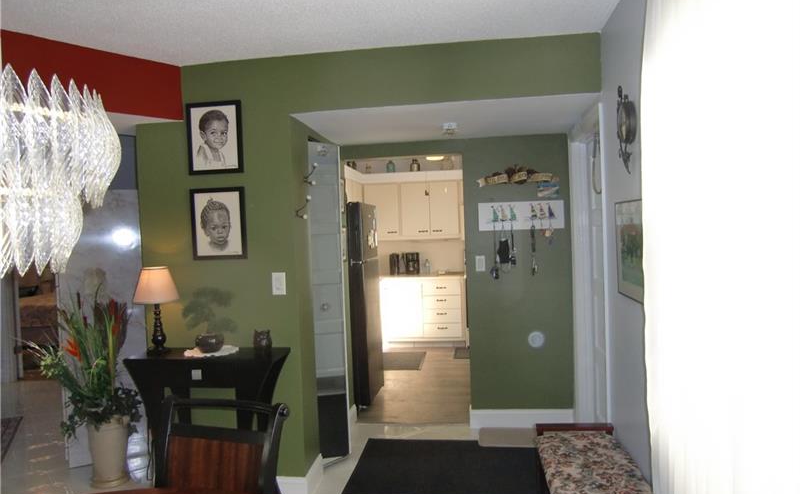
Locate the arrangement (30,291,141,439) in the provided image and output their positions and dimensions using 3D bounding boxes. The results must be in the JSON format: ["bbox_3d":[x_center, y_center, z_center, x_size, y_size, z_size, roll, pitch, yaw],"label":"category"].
[{"bbox_3d":[-1.910,0.720,3.368,0.580,0.915,0.480,-3,2,-30],"label":"arrangement"}]

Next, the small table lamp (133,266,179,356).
[{"bbox_3d":[-1.310,0.346,2.989,0.260,0.472,0.260,-2,2,8],"label":"small table lamp"}]

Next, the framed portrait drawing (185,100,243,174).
[{"bbox_3d":[-1.021,-0.599,3.047,0.314,0.389,0.024,-2,1,7],"label":"framed portrait drawing"}]

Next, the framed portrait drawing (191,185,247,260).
[{"bbox_3d":[-1.008,-0.128,3.086,0.315,0.398,0.023,-2,2,8],"label":"framed portrait drawing"}]

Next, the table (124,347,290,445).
[{"bbox_3d":[-1.001,1.002,2.968,0.838,0.868,0.250,-2,1,7],"label":"table"}]

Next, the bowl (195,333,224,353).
[{"bbox_3d":[-1.040,0.520,3.031,0.143,0.095,0.143,-2,1,0],"label":"bowl"}]

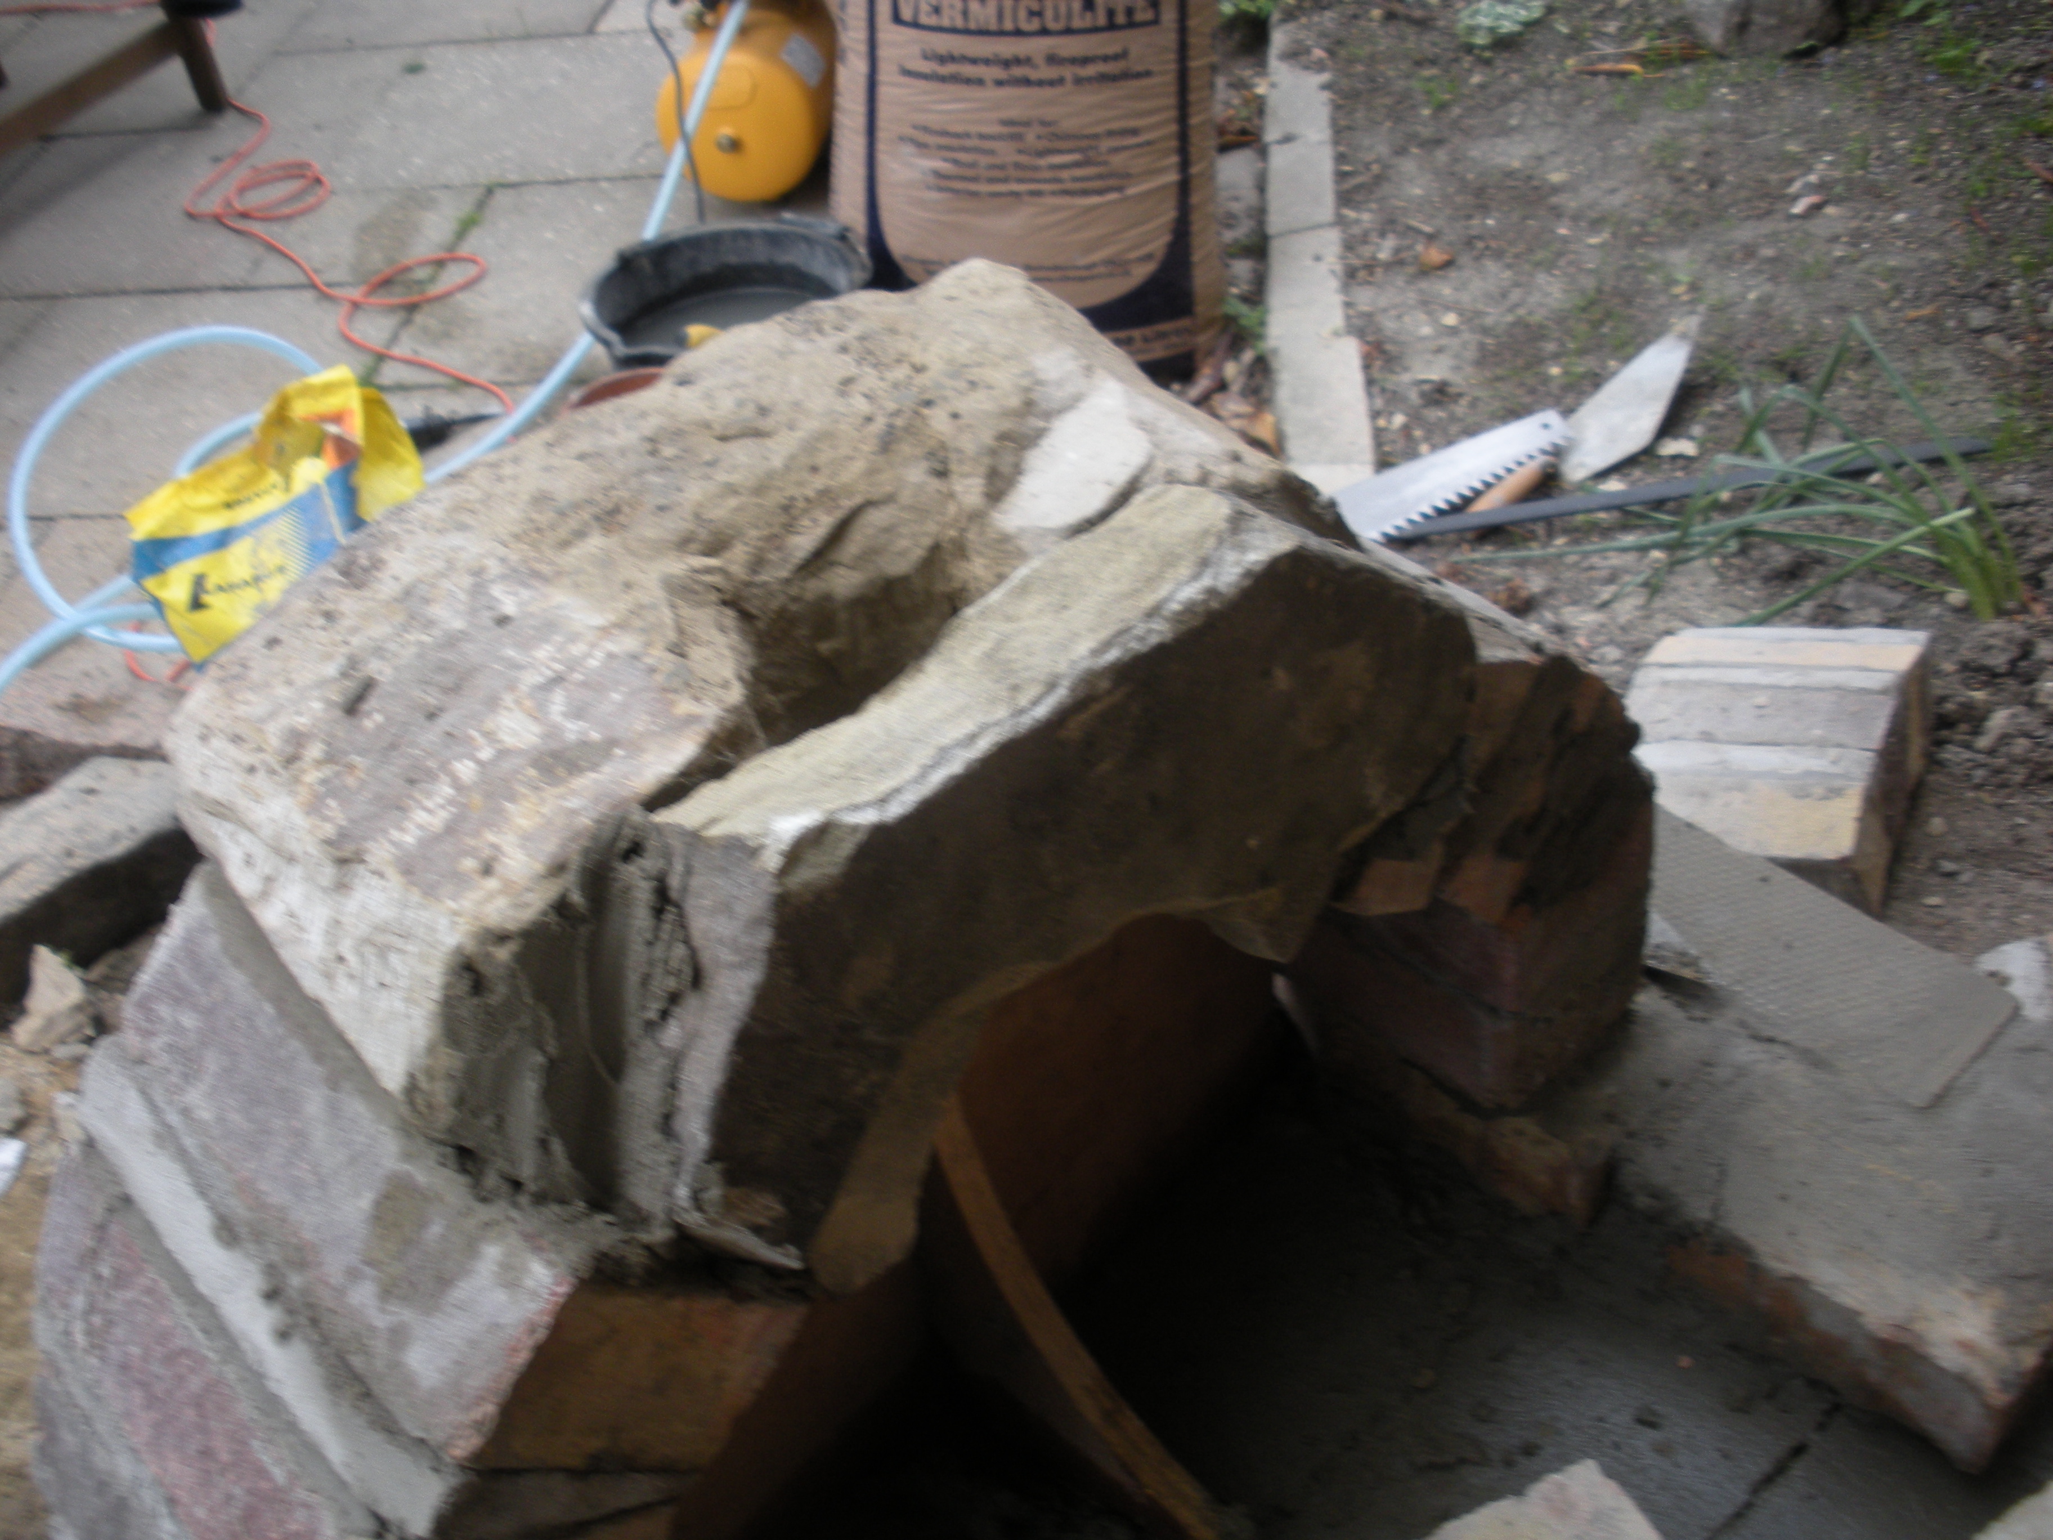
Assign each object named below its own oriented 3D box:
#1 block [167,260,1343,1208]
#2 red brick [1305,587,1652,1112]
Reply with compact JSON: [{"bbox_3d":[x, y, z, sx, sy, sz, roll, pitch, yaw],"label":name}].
[{"bbox_3d":[-0.102,-0.046,0.956,0.440,0.155,0.260,-32,46,-28],"label":"block"},{"bbox_3d":[0.229,0.038,1.148,0.110,0.226,0.160,-33,46,-28],"label":"red brick"}]

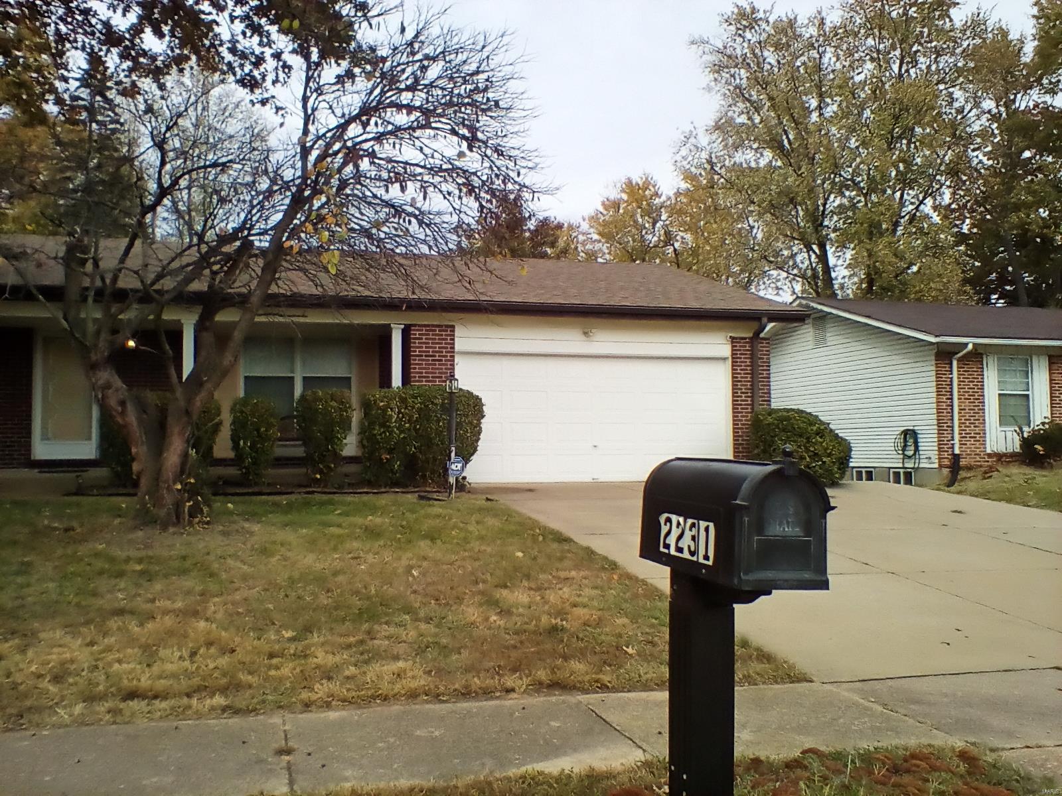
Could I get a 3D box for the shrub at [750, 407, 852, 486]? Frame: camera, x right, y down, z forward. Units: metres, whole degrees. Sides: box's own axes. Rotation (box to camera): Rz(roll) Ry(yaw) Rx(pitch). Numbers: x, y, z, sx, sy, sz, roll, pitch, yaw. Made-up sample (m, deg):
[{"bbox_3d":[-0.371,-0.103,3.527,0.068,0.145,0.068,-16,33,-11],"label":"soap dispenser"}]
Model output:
[{"bbox_3d":[4.643,0.834,16.350,1.680,1.360,1.500,1,-3,-12],"label":"shrub"}]

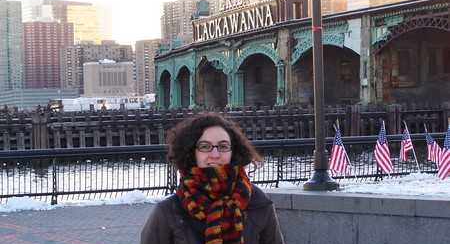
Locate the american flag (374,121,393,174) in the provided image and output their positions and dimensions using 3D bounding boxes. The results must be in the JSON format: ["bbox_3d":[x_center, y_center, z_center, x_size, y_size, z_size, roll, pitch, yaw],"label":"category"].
[{"bbox_3d":[1.569,0.255,13.500,0.180,0.530,0.120,-1,1,6],"label":"american flag"}]

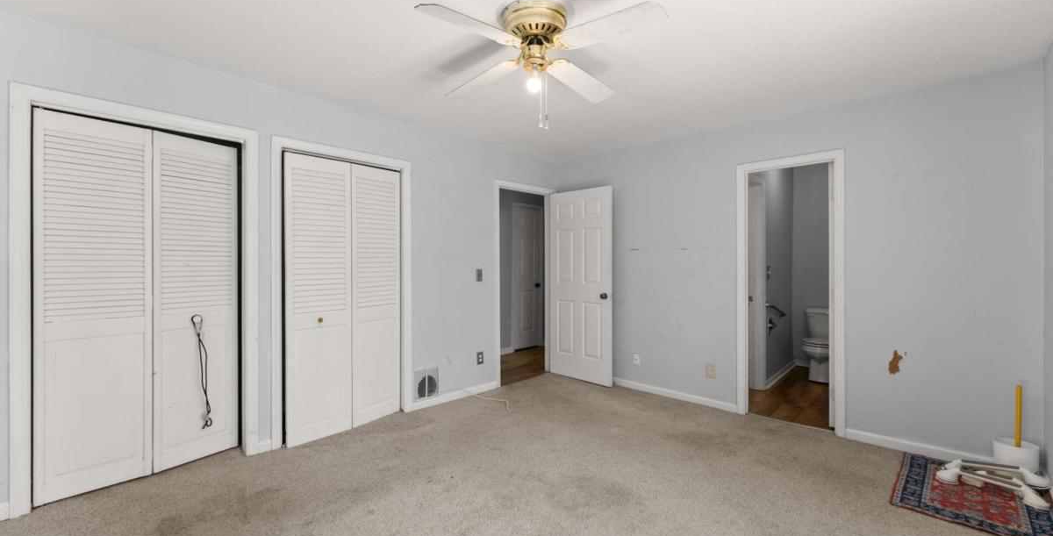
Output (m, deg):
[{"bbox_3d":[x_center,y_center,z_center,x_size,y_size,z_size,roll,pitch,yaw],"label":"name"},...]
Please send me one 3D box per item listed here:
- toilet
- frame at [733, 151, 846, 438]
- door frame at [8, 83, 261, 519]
[{"bbox_3d":[3.296,0.834,4.491,0.740,0.745,0.450,0,0,-45],"label":"toilet"},{"bbox_3d":[2.035,0.182,3.180,0.120,2.046,0.709,0,0,-45],"label":"frame"},{"bbox_3d":[-2.169,0.161,2.380,1.027,2.113,0.120,0,0,-45],"label":"door frame"}]

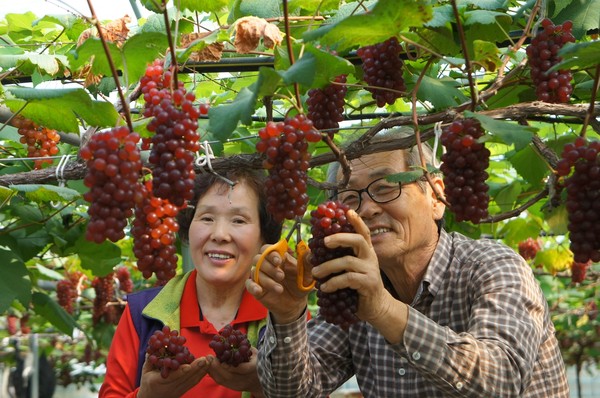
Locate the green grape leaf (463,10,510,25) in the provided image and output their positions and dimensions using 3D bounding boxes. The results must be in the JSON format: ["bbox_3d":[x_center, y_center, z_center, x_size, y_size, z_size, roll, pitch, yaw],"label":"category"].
[{"bbox_3d":[0.355,-0.345,2.500,0.095,0.035,0.085,0,-7,0],"label":"green grape leaf"}]

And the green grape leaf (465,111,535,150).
[{"bbox_3d":[0.296,-0.102,1.950,0.105,0.058,0.080,0,-7,0],"label":"green grape leaf"}]

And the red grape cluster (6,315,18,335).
[{"bbox_3d":[-1.968,0.859,9.000,0.082,0.140,0.080,0,-7,0],"label":"red grape cluster"}]

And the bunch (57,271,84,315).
[{"bbox_3d":[-0.786,0.320,4.500,0.090,0.150,0.085,0,-7,0],"label":"bunch"}]

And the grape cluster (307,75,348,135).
[{"bbox_3d":[0.046,-0.165,2.300,0.070,0.112,0.066,0,-7,0],"label":"grape cluster"}]

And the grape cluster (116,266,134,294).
[{"bbox_3d":[-0.730,0.341,5.500,0.076,0.118,0.073,0,-7,0],"label":"grape cluster"}]

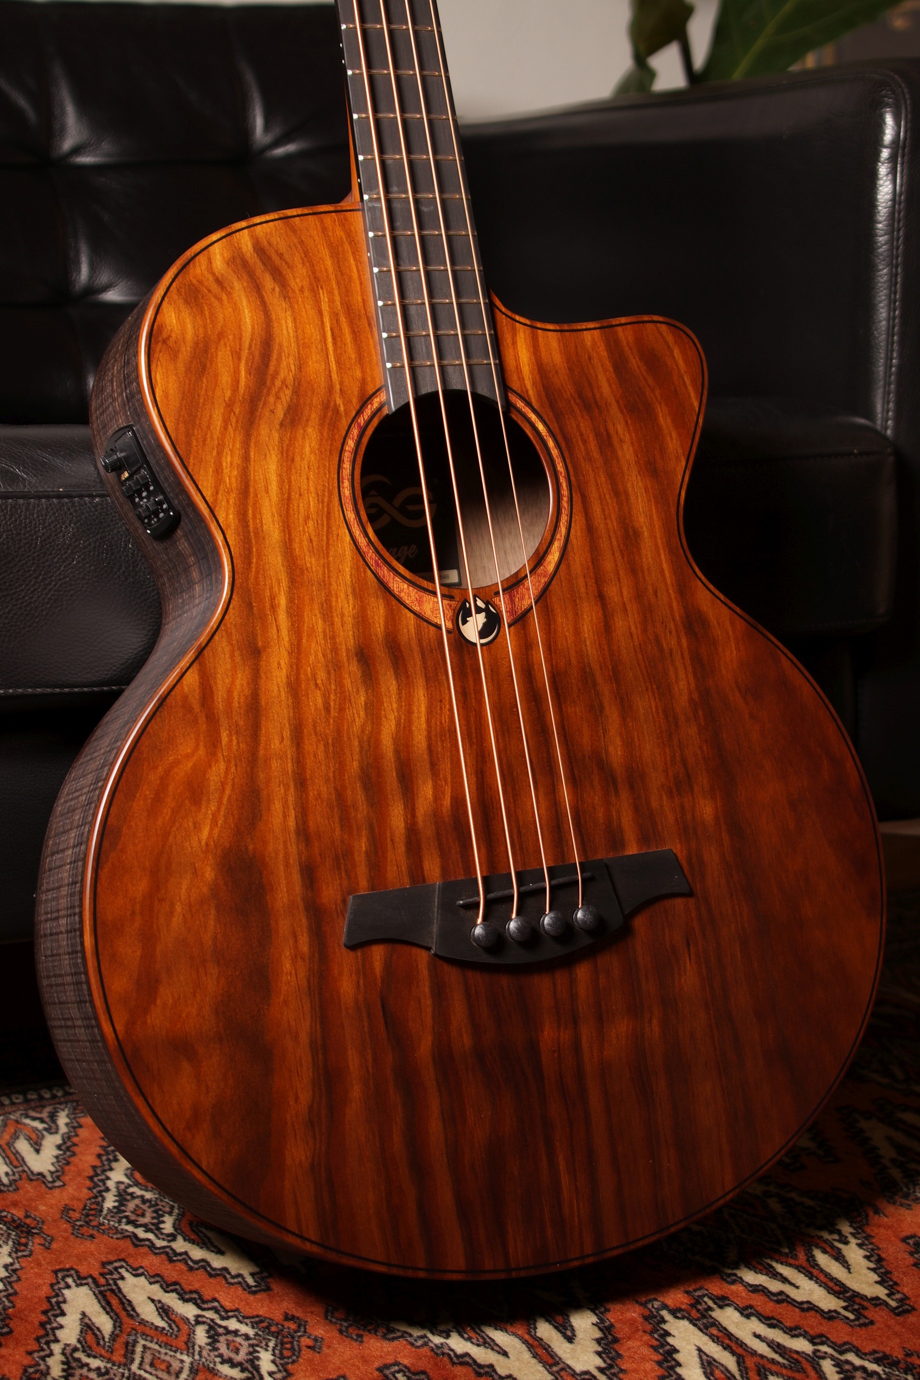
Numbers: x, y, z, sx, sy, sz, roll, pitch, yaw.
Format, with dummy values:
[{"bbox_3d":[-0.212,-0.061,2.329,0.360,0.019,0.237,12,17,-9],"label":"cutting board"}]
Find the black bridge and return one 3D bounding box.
[{"bbox_3d":[0.034,0.111,0.987,0.191,0.046,0.017,-6,-7,-22],"label":"black bridge"}]

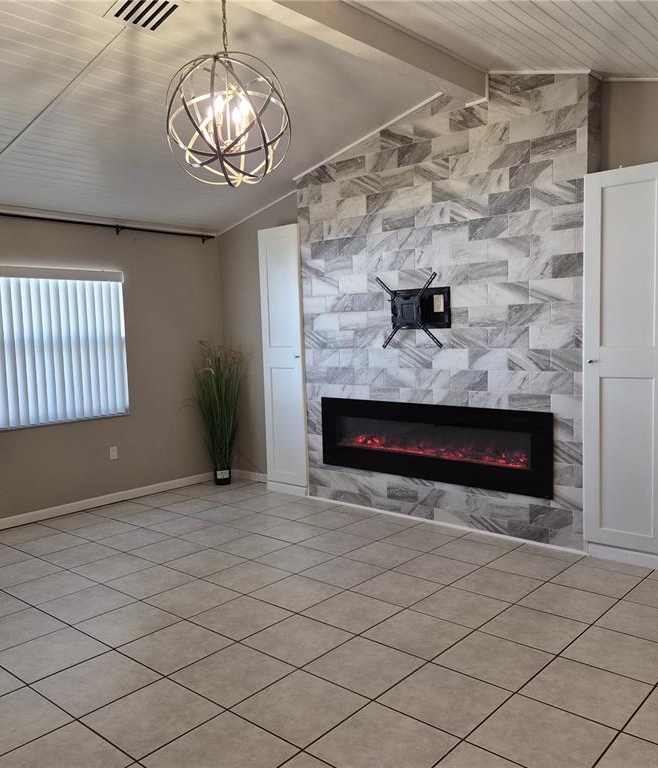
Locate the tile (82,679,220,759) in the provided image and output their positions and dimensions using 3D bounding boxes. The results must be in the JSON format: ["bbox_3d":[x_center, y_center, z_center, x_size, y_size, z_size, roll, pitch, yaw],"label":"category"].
[{"bbox_3d":[-0.682,1.280,2.630,0.402,0.010,0.402,2,6,41],"label":"tile"}]

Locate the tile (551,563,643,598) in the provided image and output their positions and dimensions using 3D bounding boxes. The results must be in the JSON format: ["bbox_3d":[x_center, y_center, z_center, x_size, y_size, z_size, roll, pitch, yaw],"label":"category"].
[{"bbox_3d":[1.538,1.129,3.914,0.401,0.012,0.401,3,6,41],"label":"tile"}]

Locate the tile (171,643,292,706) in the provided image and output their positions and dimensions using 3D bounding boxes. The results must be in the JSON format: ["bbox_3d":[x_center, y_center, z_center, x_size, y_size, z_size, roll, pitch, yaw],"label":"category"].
[{"bbox_3d":[-0.413,1.255,2.935,0.401,0.012,0.401,3,6,41],"label":"tile"}]

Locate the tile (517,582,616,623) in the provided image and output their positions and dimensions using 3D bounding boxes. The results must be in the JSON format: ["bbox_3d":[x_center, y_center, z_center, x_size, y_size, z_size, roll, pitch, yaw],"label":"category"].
[{"bbox_3d":[1.261,1.156,3.605,0.402,0.010,0.402,2,6,41],"label":"tile"}]

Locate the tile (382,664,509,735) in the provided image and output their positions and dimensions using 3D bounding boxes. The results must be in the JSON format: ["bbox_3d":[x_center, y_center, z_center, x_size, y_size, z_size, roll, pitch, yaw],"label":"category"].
[{"bbox_3d":[0.466,1.270,2.734,0.406,0.010,0.406,3,6,41],"label":"tile"}]

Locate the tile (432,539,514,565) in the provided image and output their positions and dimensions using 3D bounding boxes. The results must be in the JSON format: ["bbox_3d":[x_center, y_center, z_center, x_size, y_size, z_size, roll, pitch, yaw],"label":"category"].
[{"bbox_3d":[0.948,1.118,4.534,0.409,0.010,0.409,3,6,41],"label":"tile"}]

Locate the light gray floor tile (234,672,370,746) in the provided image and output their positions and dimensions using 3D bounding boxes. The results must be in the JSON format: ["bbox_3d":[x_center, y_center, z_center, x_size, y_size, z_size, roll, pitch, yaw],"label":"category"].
[{"bbox_3d":[-0.112,1.292,2.717,0.409,0.010,0.409,3,6,41],"label":"light gray floor tile"}]

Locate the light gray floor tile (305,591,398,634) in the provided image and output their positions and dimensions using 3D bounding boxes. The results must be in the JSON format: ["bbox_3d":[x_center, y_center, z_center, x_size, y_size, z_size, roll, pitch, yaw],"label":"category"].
[{"bbox_3d":[0.124,1.194,3.541,0.401,0.012,0.401,3,6,41],"label":"light gray floor tile"}]

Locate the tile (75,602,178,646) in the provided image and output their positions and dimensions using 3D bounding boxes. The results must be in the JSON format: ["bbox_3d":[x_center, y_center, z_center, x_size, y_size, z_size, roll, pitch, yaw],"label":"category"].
[{"bbox_3d":[-1.023,1.224,3.472,0.402,0.010,0.402,2,6,41],"label":"tile"}]

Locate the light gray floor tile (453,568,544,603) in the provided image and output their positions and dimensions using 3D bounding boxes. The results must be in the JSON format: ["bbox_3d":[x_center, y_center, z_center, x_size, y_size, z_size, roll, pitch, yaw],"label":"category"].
[{"bbox_3d":[0.965,1.146,3.879,0.401,0.012,0.401,3,6,41],"label":"light gray floor tile"}]

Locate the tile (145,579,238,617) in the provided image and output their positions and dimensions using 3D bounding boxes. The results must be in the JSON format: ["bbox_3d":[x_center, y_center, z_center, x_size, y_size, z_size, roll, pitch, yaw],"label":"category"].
[{"bbox_3d":[-0.755,1.193,3.781,0.402,0.010,0.402,2,6,41],"label":"tile"}]

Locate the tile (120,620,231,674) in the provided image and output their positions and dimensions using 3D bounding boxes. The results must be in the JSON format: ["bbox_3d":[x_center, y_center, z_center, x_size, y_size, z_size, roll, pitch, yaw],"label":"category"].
[{"bbox_3d":[-0.718,1.236,3.206,0.402,0.010,0.402,2,6,41],"label":"tile"}]

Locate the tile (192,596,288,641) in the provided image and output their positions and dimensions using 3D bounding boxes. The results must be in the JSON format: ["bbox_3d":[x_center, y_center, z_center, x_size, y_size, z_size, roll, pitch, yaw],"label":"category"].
[{"bbox_3d":[-0.458,1.232,3.573,0.409,0.010,0.409,3,6,41],"label":"tile"}]

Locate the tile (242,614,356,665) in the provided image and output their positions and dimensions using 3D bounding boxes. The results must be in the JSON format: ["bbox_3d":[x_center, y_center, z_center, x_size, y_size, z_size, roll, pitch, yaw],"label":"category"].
[{"bbox_3d":[-0.148,1.225,3.270,0.402,0.010,0.402,3,6,41],"label":"tile"}]

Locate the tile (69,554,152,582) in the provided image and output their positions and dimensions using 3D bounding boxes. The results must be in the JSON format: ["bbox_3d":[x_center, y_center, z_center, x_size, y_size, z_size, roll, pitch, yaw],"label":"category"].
[{"bbox_3d":[-1.367,1.169,4.339,0.402,0.010,0.402,3,6,41],"label":"tile"}]

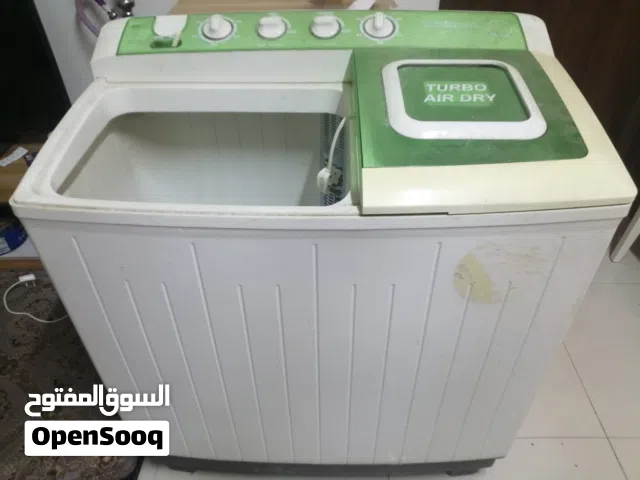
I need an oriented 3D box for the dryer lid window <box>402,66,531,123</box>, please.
[{"bbox_3d":[0.237,-0.253,0.816,0.193,0.012,0.183,0,47,1],"label":"dryer lid window"}]

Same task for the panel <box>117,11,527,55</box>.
[{"bbox_3d":[0.002,-0.413,0.944,0.784,0.035,0.122,0,60,1],"label":"panel"}]

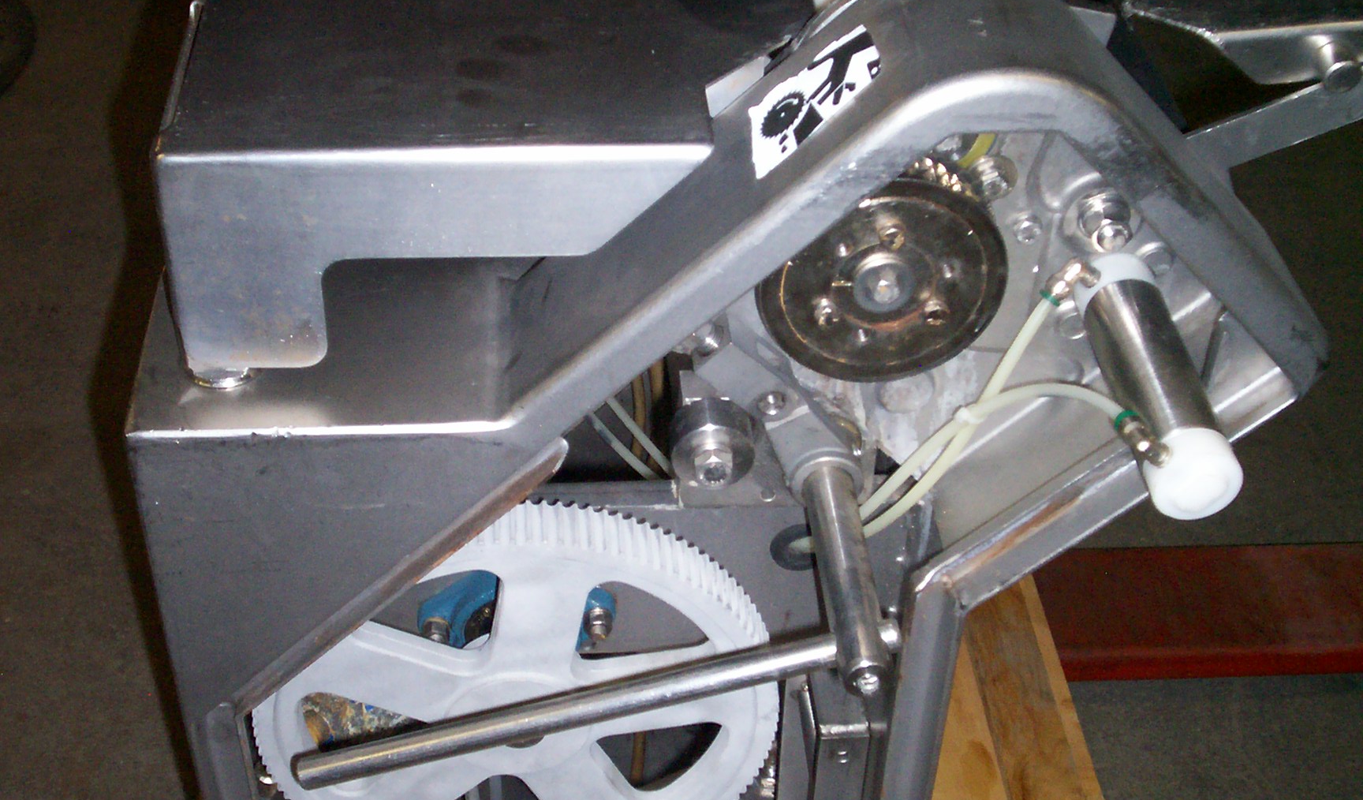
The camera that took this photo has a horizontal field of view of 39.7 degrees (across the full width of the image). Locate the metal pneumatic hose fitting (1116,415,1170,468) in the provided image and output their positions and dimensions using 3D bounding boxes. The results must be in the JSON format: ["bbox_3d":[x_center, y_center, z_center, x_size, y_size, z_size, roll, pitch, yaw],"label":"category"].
[{"bbox_3d":[0.189,0.017,0.771,0.017,0.014,0.019,-2,40,-5],"label":"metal pneumatic hose fitting"}]

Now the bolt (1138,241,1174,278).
[{"bbox_3d":[0.220,-0.066,0.876,0.015,0.016,0.008,-2,40,-5],"label":"bolt"}]

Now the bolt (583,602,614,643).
[{"bbox_3d":[-0.044,0.118,0.999,0.016,0.016,0.015,-2,40,-5],"label":"bolt"}]

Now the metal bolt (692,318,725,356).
[{"bbox_3d":[0.013,-0.029,0.868,0.016,0.016,0.011,-2,40,-5],"label":"metal bolt"}]

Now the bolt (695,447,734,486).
[{"bbox_3d":[0.015,0.031,0.871,0.018,0.018,0.008,-2,40,-5],"label":"bolt"}]

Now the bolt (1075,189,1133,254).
[{"bbox_3d":[0.188,-0.079,0.840,0.022,0.023,0.021,-2,40,-5],"label":"bolt"}]

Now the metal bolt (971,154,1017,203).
[{"bbox_3d":[0.139,-0.098,0.836,0.018,0.018,0.013,-2,40,-5],"label":"metal bolt"}]

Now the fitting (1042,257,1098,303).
[{"bbox_3d":[0.176,-0.053,0.847,0.018,0.021,0.012,31,30,-28],"label":"fitting"}]

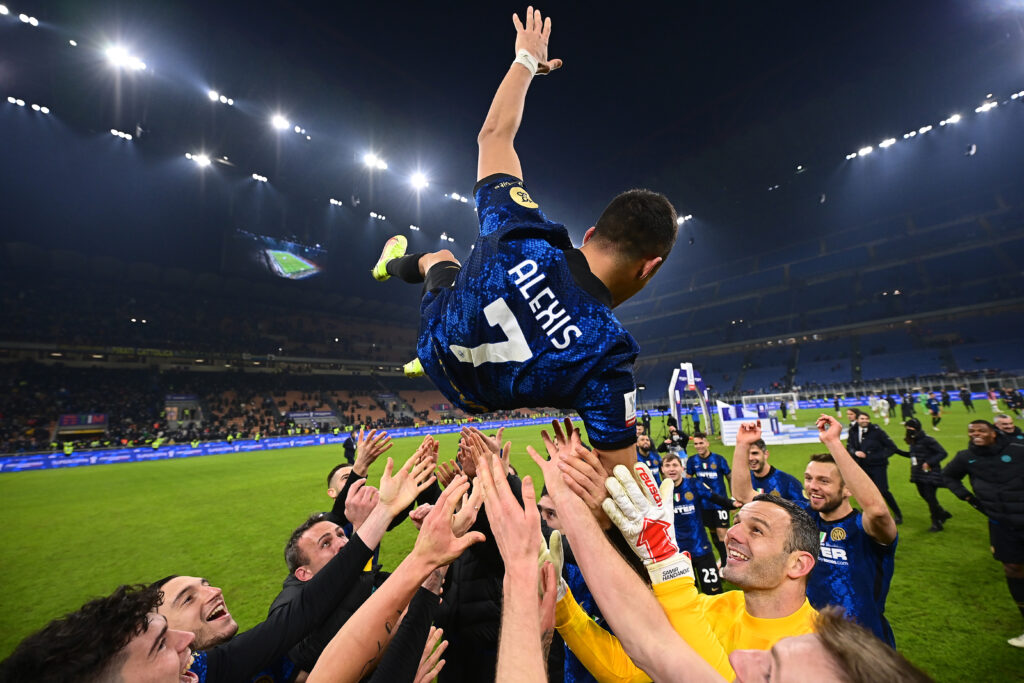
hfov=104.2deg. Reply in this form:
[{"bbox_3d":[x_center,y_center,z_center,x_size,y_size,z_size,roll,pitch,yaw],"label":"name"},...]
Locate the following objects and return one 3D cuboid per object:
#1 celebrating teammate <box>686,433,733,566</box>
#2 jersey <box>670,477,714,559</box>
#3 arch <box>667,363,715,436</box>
[{"bbox_3d":[2.660,2.120,5.330,0.600,1.740,0.460,-8,-11,24],"label":"celebrating teammate"},{"bbox_3d":[1.700,1.720,3.900,0.580,0.700,0.320,-16,-14,17],"label":"jersey"},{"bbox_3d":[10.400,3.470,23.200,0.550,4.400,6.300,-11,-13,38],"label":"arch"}]

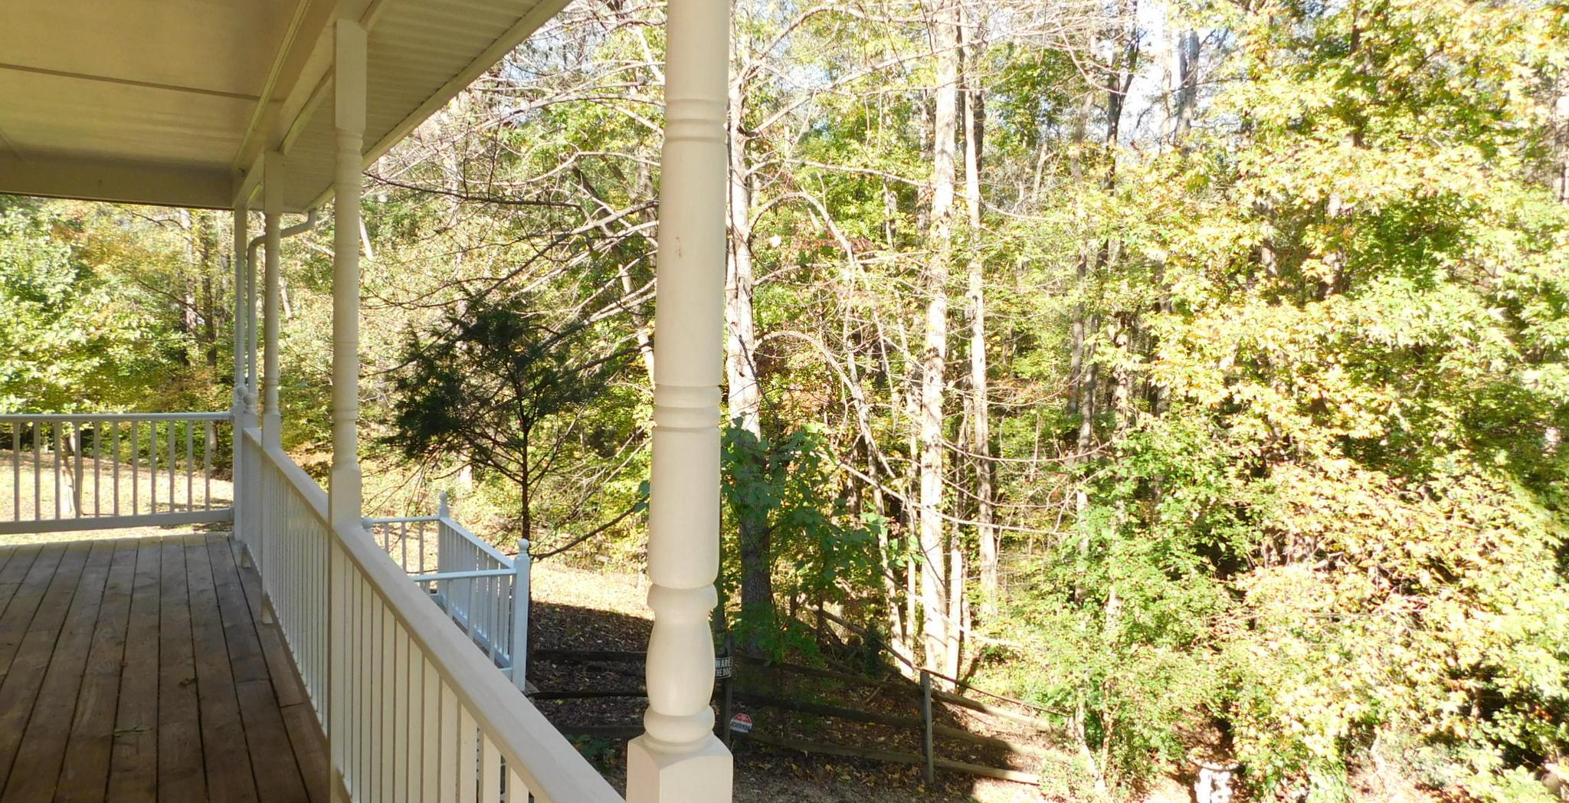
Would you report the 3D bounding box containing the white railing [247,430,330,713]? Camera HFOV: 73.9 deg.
[{"bbox_3d":[-2.423,0.653,5.017,0.090,0.786,3.982,0,3,-31],"label":"white railing"}]

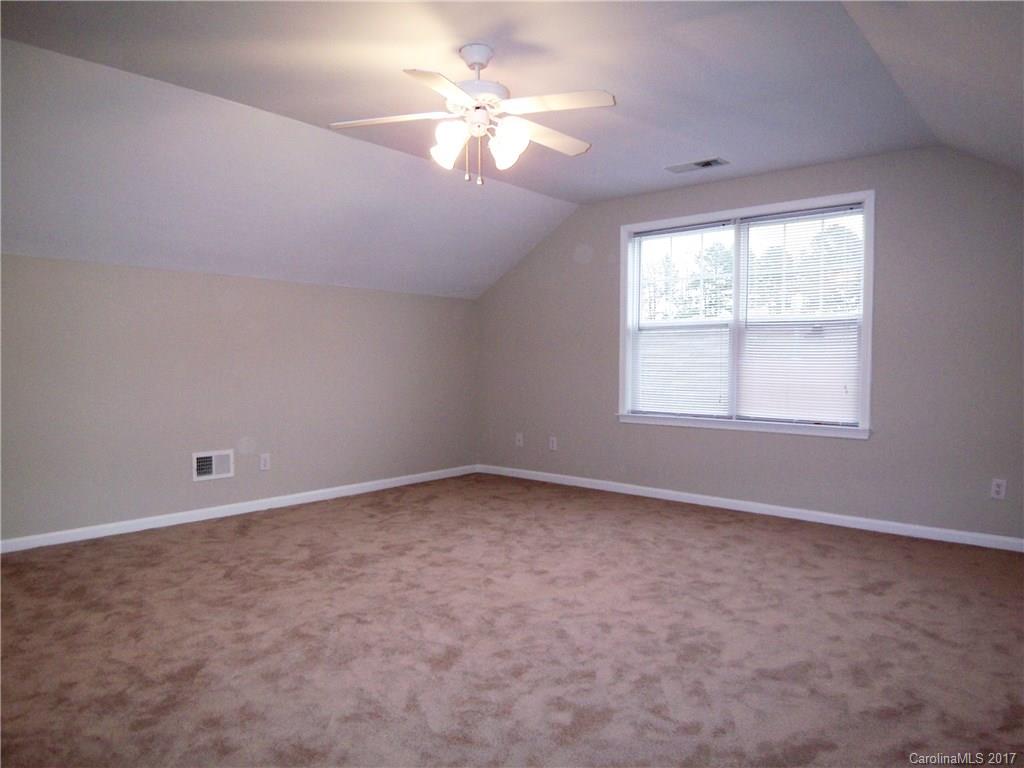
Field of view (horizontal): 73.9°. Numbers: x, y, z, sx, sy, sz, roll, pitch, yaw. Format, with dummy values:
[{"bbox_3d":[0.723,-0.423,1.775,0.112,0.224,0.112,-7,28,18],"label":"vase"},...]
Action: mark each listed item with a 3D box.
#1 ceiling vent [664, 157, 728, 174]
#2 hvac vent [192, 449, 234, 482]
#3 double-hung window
[{"bbox_3d":[1.267,-1.486,4.659,0.400,0.020,0.165,2,3,42],"label":"ceiling vent"},{"bbox_3d":[-2.099,0.573,4.804,0.020,0.200,0.295,2,3,42],"label":"hvac vent"},{"bbox_3d":[1.637,-0.470,5.027,1.760,1.480,0.050,2,3,42],"label":"double-hung window"}]

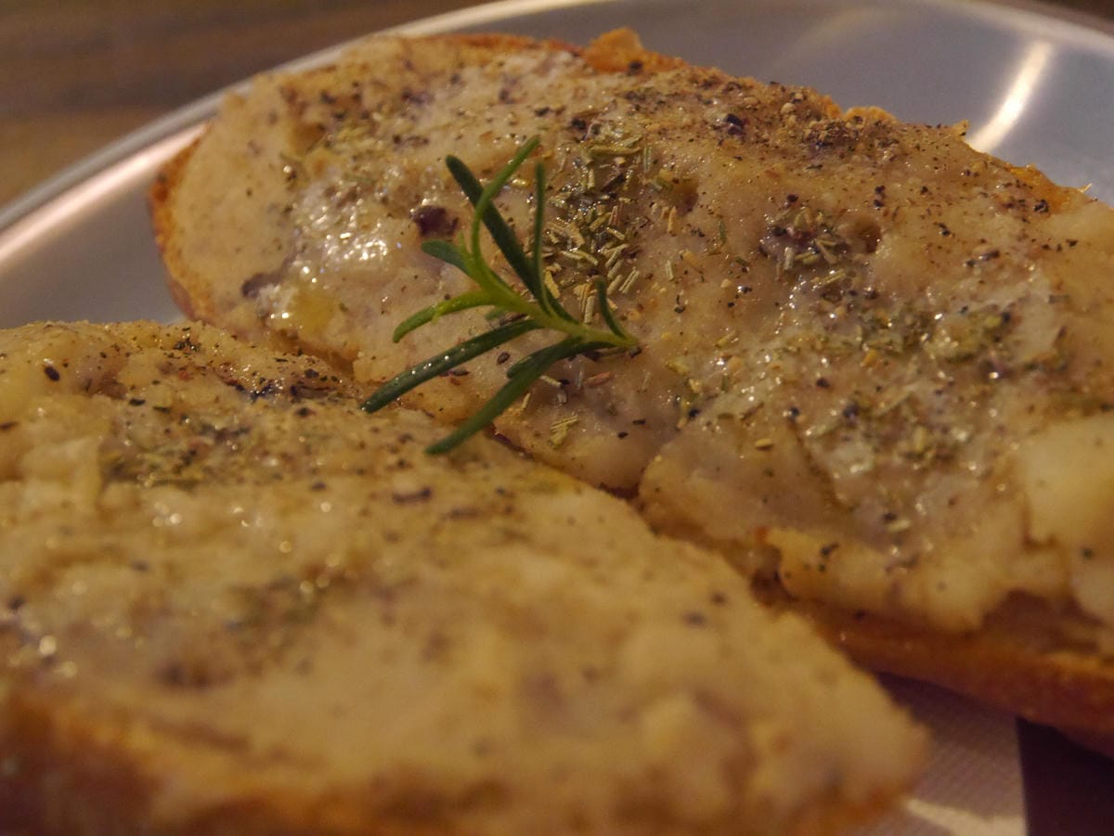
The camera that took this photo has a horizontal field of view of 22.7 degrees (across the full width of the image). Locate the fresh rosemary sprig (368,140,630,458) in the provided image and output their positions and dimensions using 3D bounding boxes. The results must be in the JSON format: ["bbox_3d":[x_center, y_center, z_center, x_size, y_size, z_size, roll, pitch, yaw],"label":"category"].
[{"bbox_3d":[-0.008,-0.017,0.375,0.038,0.025,0.042,6,35,8],"label":"fresh rosemary sprig"}]

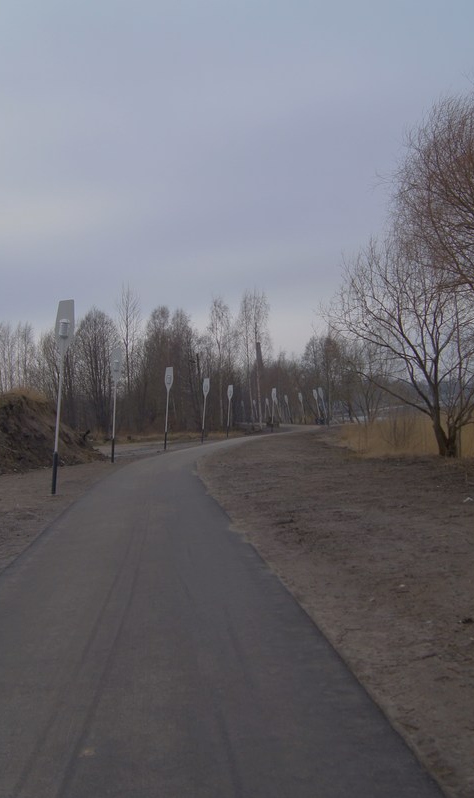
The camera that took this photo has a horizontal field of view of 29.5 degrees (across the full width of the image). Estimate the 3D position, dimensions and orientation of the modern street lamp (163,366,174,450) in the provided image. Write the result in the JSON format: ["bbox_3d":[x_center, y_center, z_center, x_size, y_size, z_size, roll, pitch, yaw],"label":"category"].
[{"bbox_3d":[-4.050,0.574,52.700,0.490,4.850,0.260,3,-1,5],"label":"modern street lamp"}]

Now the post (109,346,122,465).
[{"bbox_3d":[-5.130,0.270,37.900,0.490,4.850,0.260,2,-1,1],"label":"post"}]

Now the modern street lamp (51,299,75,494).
[{"bbox_3d":[-4.390,-0.060,22.360,0.490,4.850,0.260,3,-1,-3],"label":"modern street lamp"}]

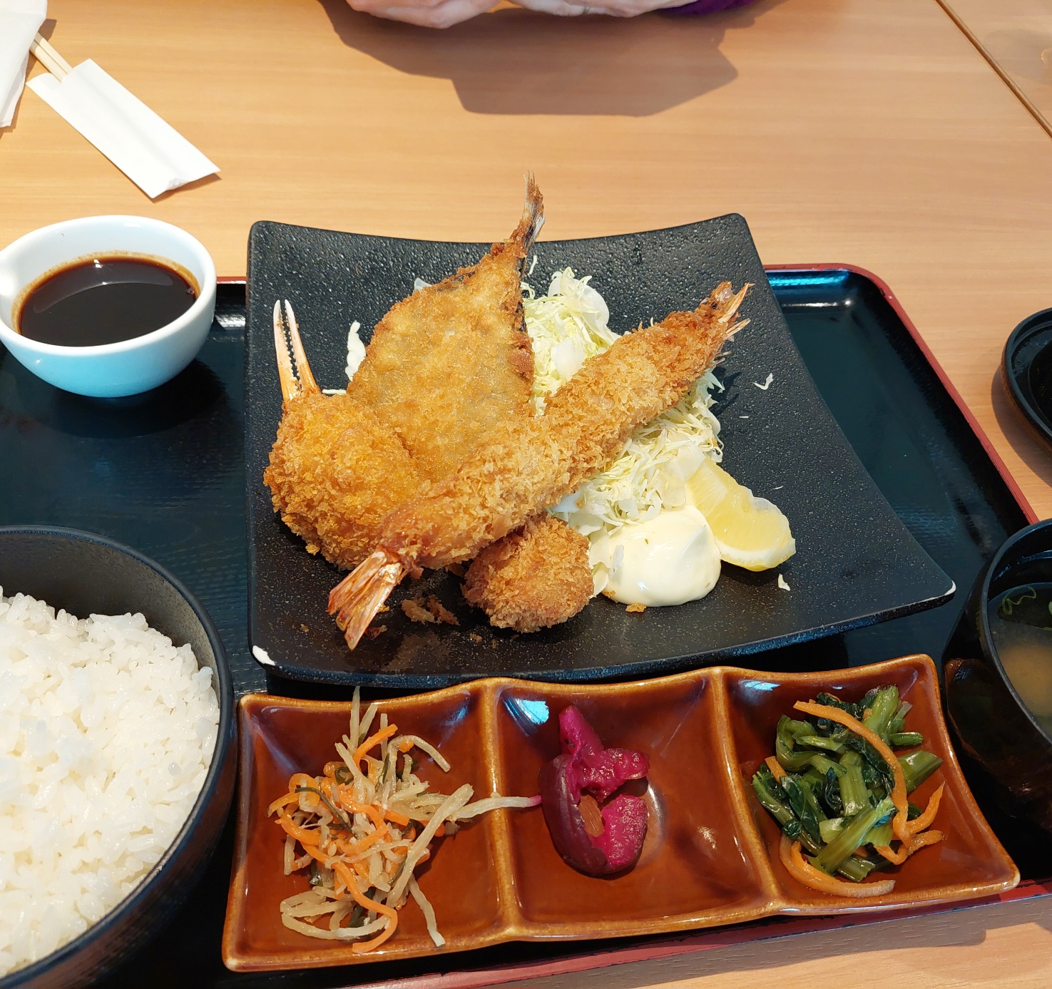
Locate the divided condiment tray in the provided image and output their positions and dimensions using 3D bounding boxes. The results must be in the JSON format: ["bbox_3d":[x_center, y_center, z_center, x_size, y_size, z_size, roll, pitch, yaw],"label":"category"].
[{"bbox_3d":[0.027,0.091,0.268,0.216,0.029,0.073,-1,52,-8],"label":"divided condiment tray"}]

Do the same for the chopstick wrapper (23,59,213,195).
[{"bbox_3d":[-0.214,-0.192,0.484,0.133,0.007,0.040,39,57,22],"label":"chopstick wrapper"}]

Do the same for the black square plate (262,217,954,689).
[{"bbox_3d":[0.010,-0.031,0.356,0.229,0.037,0.217,-5,52,-11],"label":"black square plate"}]

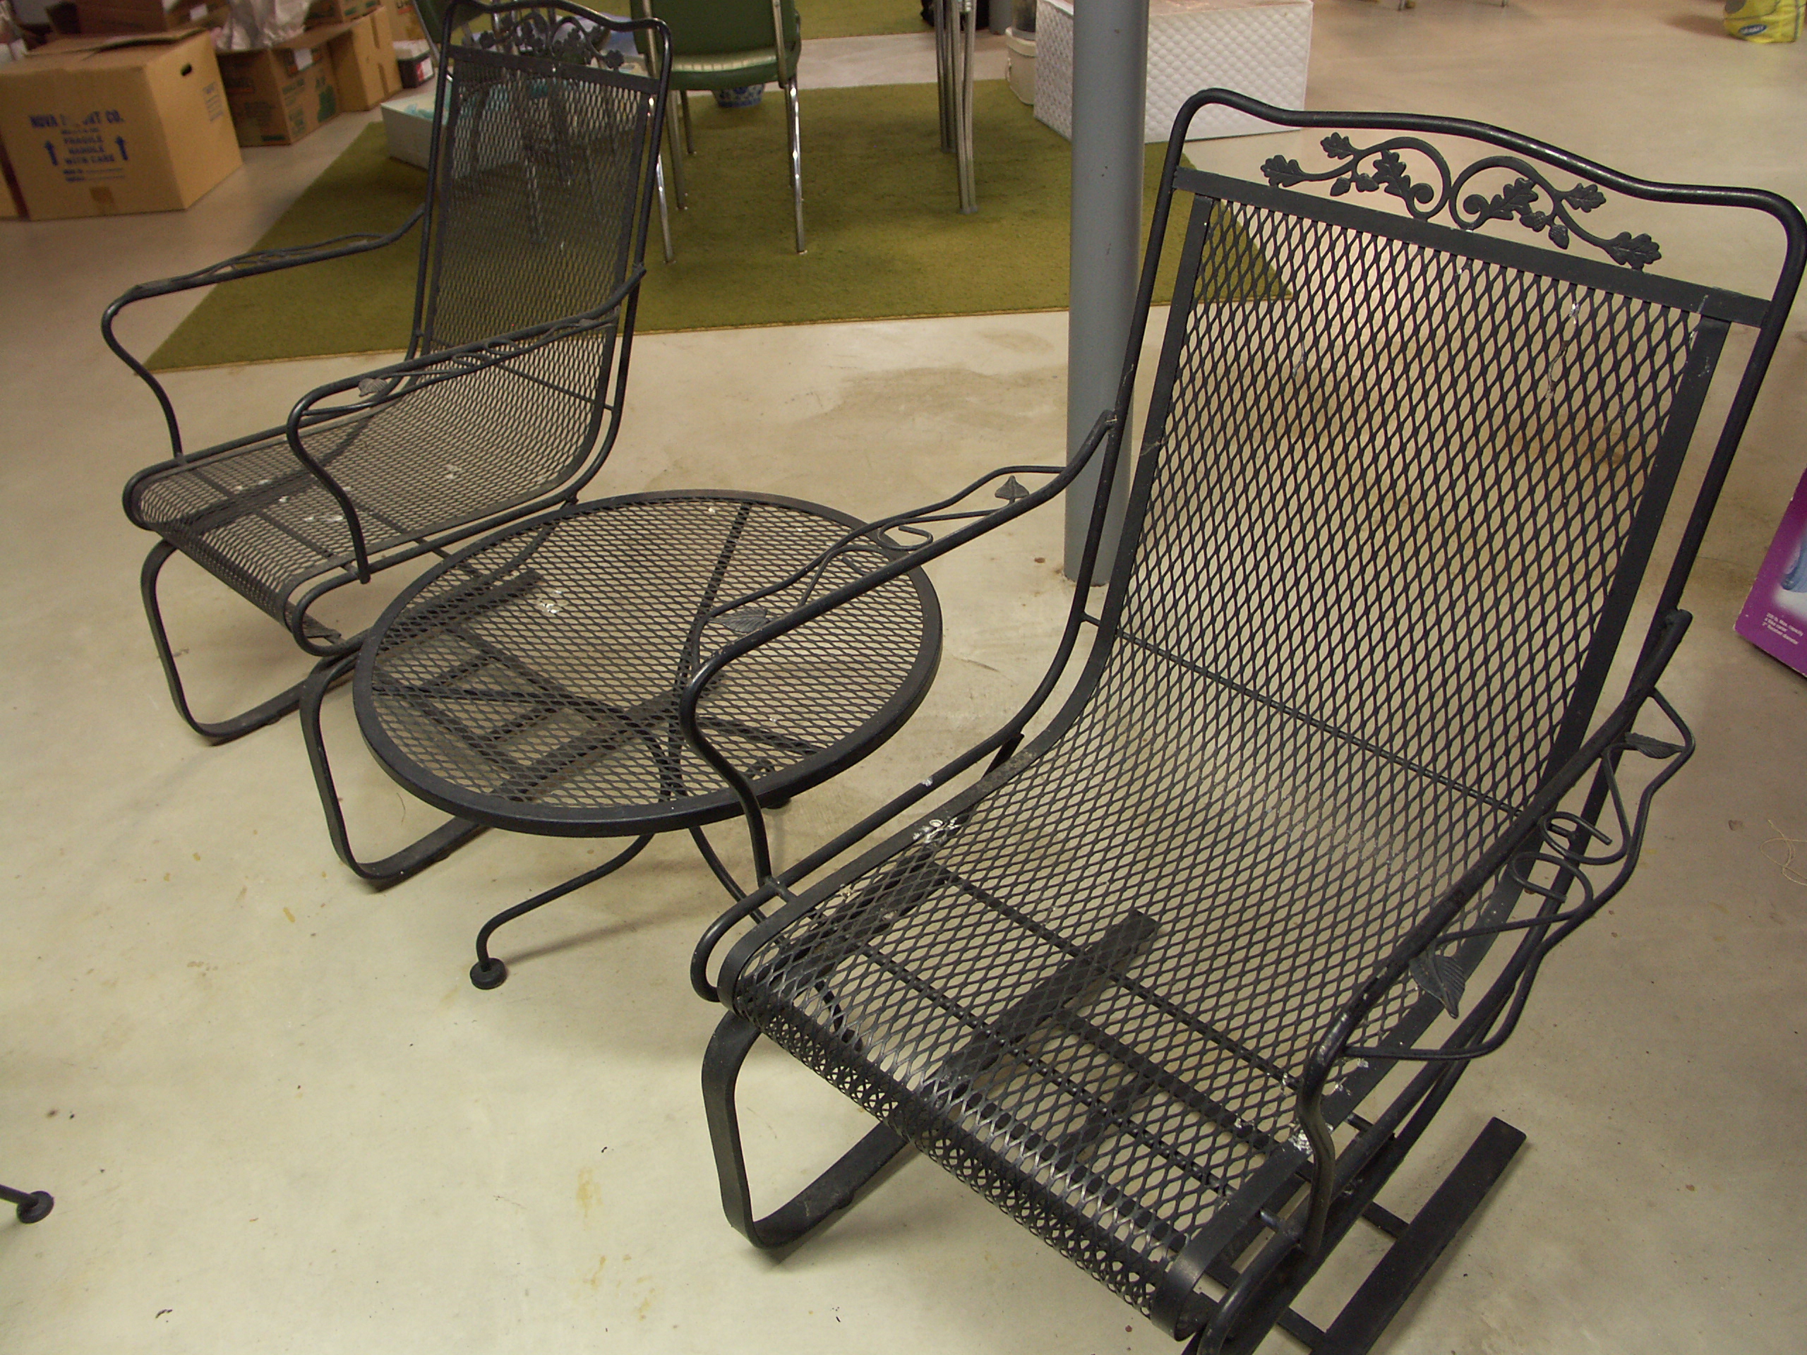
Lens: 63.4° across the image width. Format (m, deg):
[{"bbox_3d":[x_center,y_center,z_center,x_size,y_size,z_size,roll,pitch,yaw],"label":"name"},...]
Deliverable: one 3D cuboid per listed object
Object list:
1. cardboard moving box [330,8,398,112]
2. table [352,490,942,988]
[{"bbox_3d":[-2.096,-2.233,5.294,0.380,0.270,0.340,0,35,4],"label":"cardboard moving box"},{"bbox_3d":[-0.254,0.132,1.647,0.610,0.442,0.610,-3,35,0],"label":"table"}]

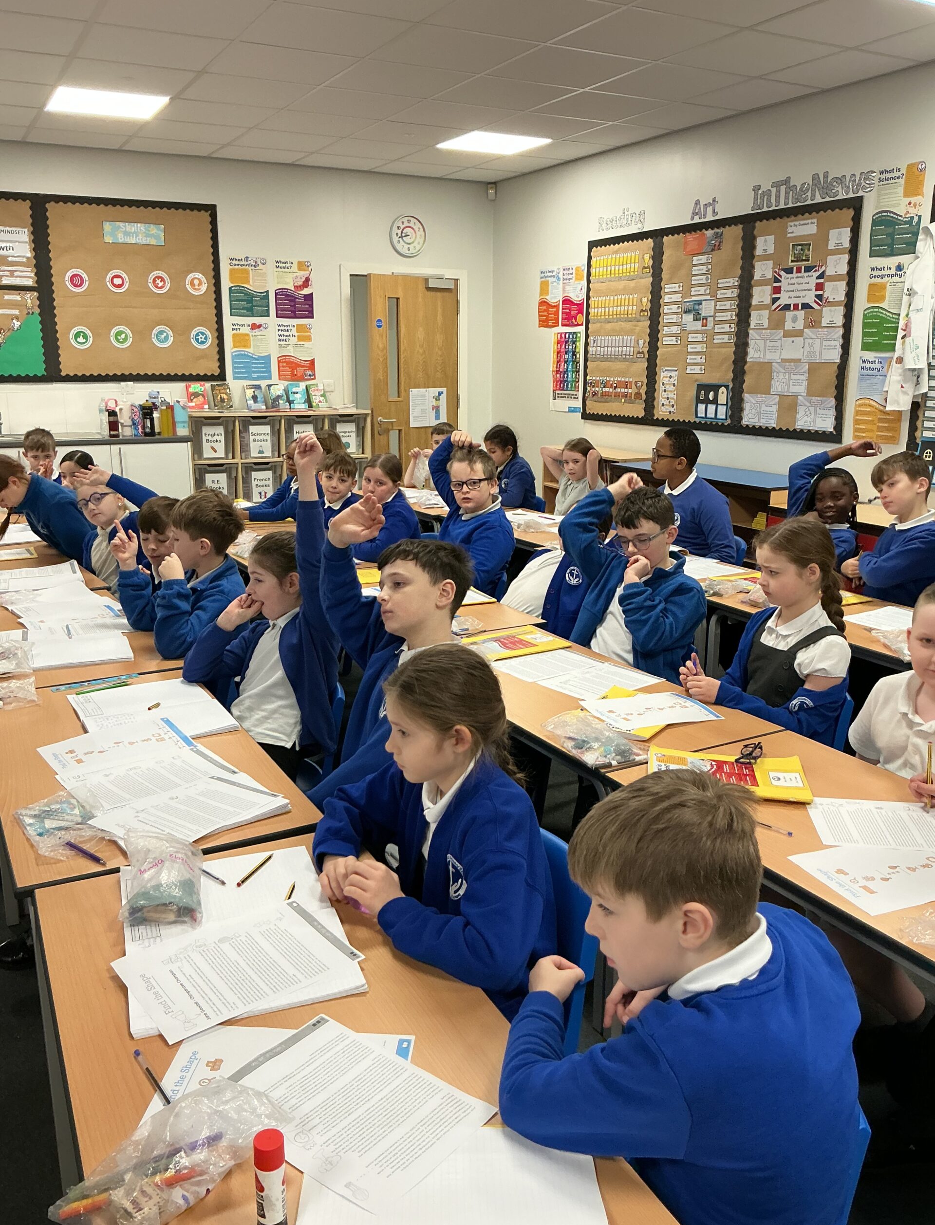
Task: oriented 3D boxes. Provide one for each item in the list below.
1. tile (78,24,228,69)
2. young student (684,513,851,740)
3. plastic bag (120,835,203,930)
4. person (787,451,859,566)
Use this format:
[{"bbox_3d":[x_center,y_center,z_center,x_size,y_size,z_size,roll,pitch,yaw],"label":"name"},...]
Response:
[{"bbox_3d":[-1.409,-2.519,4.646,0.595,0.020,0.595,-7,16,-27],"label":"tile"},{"bbox_3d":[0.752,0.319,2.641,0.470,1.115,0.440,-6,16,-24],"label":"young student"},{"bbox_3d":[-0.475,0.409,1.635,0.130,0.100,0.120,1,14,3],"label":"plastic bag"},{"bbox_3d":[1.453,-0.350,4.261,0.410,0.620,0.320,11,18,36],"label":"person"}]

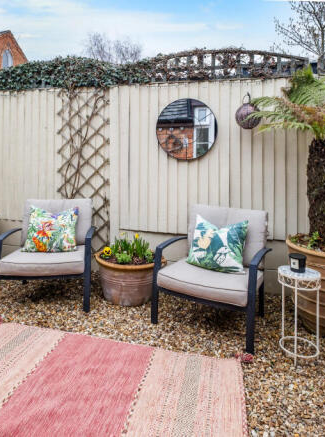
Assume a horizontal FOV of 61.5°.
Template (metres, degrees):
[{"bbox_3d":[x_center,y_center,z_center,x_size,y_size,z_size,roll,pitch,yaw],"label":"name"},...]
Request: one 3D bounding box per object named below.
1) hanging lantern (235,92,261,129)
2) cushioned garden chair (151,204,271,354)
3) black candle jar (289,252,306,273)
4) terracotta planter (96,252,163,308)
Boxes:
[{"bbox_3d":[0.670,-0.831,2.135,0.190,0.250,0.190,0,7,0],"label":"hanging lantern"},{"bbox_3d":[0.410,0.319,1.954,0.680,0.790,0.680,4,8,28],"label":"cushioned garden chair"},{"bbox_3d":[0.722,0.235,1.460,0.080,0.088,0.080,-7,10,-43],"label":"black candle jar"},{"bbox_3d":[-0.270,0.500,2.328,0.570,0.340,0.570,0,7,0],"label":"terracotta planter"}]

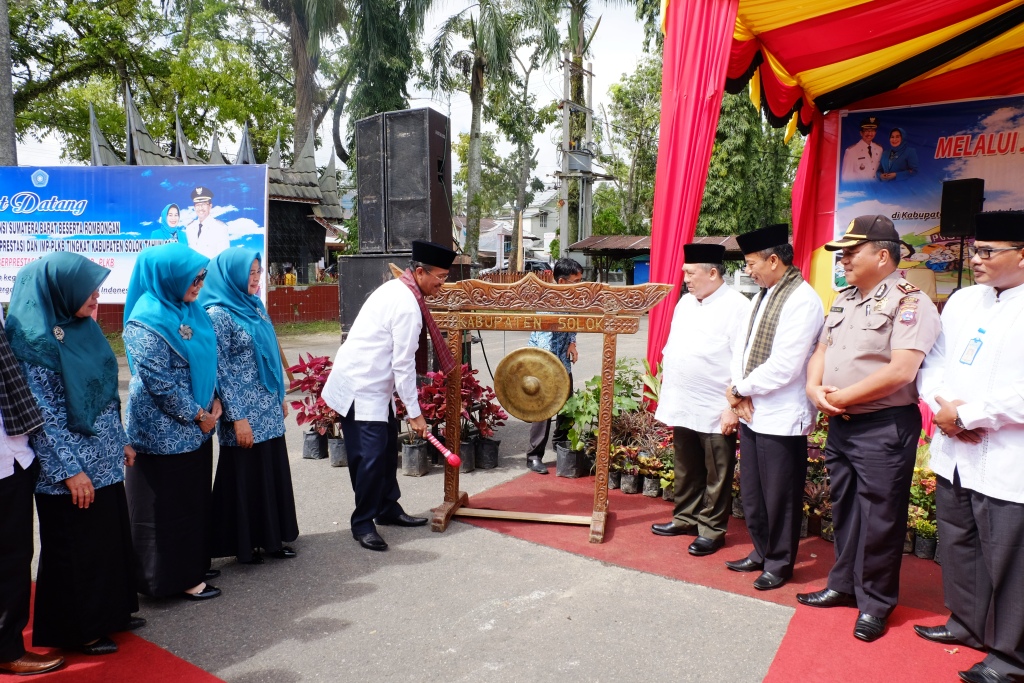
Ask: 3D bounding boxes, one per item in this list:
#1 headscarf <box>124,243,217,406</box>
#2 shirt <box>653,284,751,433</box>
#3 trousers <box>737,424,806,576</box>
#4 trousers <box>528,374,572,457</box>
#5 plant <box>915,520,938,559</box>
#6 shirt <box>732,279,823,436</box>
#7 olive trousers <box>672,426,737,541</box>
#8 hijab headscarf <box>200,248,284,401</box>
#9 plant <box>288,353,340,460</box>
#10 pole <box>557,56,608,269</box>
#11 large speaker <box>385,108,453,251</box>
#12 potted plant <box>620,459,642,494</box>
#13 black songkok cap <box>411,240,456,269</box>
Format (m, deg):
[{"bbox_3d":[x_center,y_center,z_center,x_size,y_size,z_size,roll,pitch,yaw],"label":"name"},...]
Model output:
[{"bbox_3d":[-1.586,-0.089,3.180,0.340,0.730,0.360,2,5,25],"label":"headscarf"},{"bbox_3d":[1.077,0.090,3.820,0.360,0.790,0.500,-3,5,-28],"label":"shirt"},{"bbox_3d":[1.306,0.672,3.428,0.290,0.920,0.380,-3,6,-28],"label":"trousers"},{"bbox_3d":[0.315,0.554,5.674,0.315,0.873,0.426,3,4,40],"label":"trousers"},{"bbox_3d":[2.243,1.053,3.700,0.137,0.200,0.137,4,7,31],"label":"plant"},{"bbox_3d":[1.304,0.082,3.369,0.365,0.771,0.477,-1,4,-17],"label":"shirt"},{"bbox_3d":[1.100,0.655,3.857,0.300,0.900,0.400,-2,6,-25],"label":"olive trousers"},{"bbox_3d":[-1.451,-0.091,3.674,0.386,0.817,0.406,1,4,19],"label":"hijab headscarf"},{"bbox_3d":[-1.620,0.517,5.640,0.460,0.880,0.440,-1,6,-16],"label":"plant"},{"bbox_3d":[2.465,-5.104,24.393,1.218,10.045,2.029,2,4,33],"label":"pole"},{"bbox_3d":[-0.801,-1.353,5.900,0.430,1.161,0.420,3,6,22],"label":"large speaker"},{"bbox_3d":[0.825,0.922,4.755,0.160,0.245,0.160,0,6,0],"label":"potted plant"},{"bbox_3d":[-0.434,-0.482,3.800,0.240,0.105,0.170,18,12,19],"label":"black songkok cap"}]

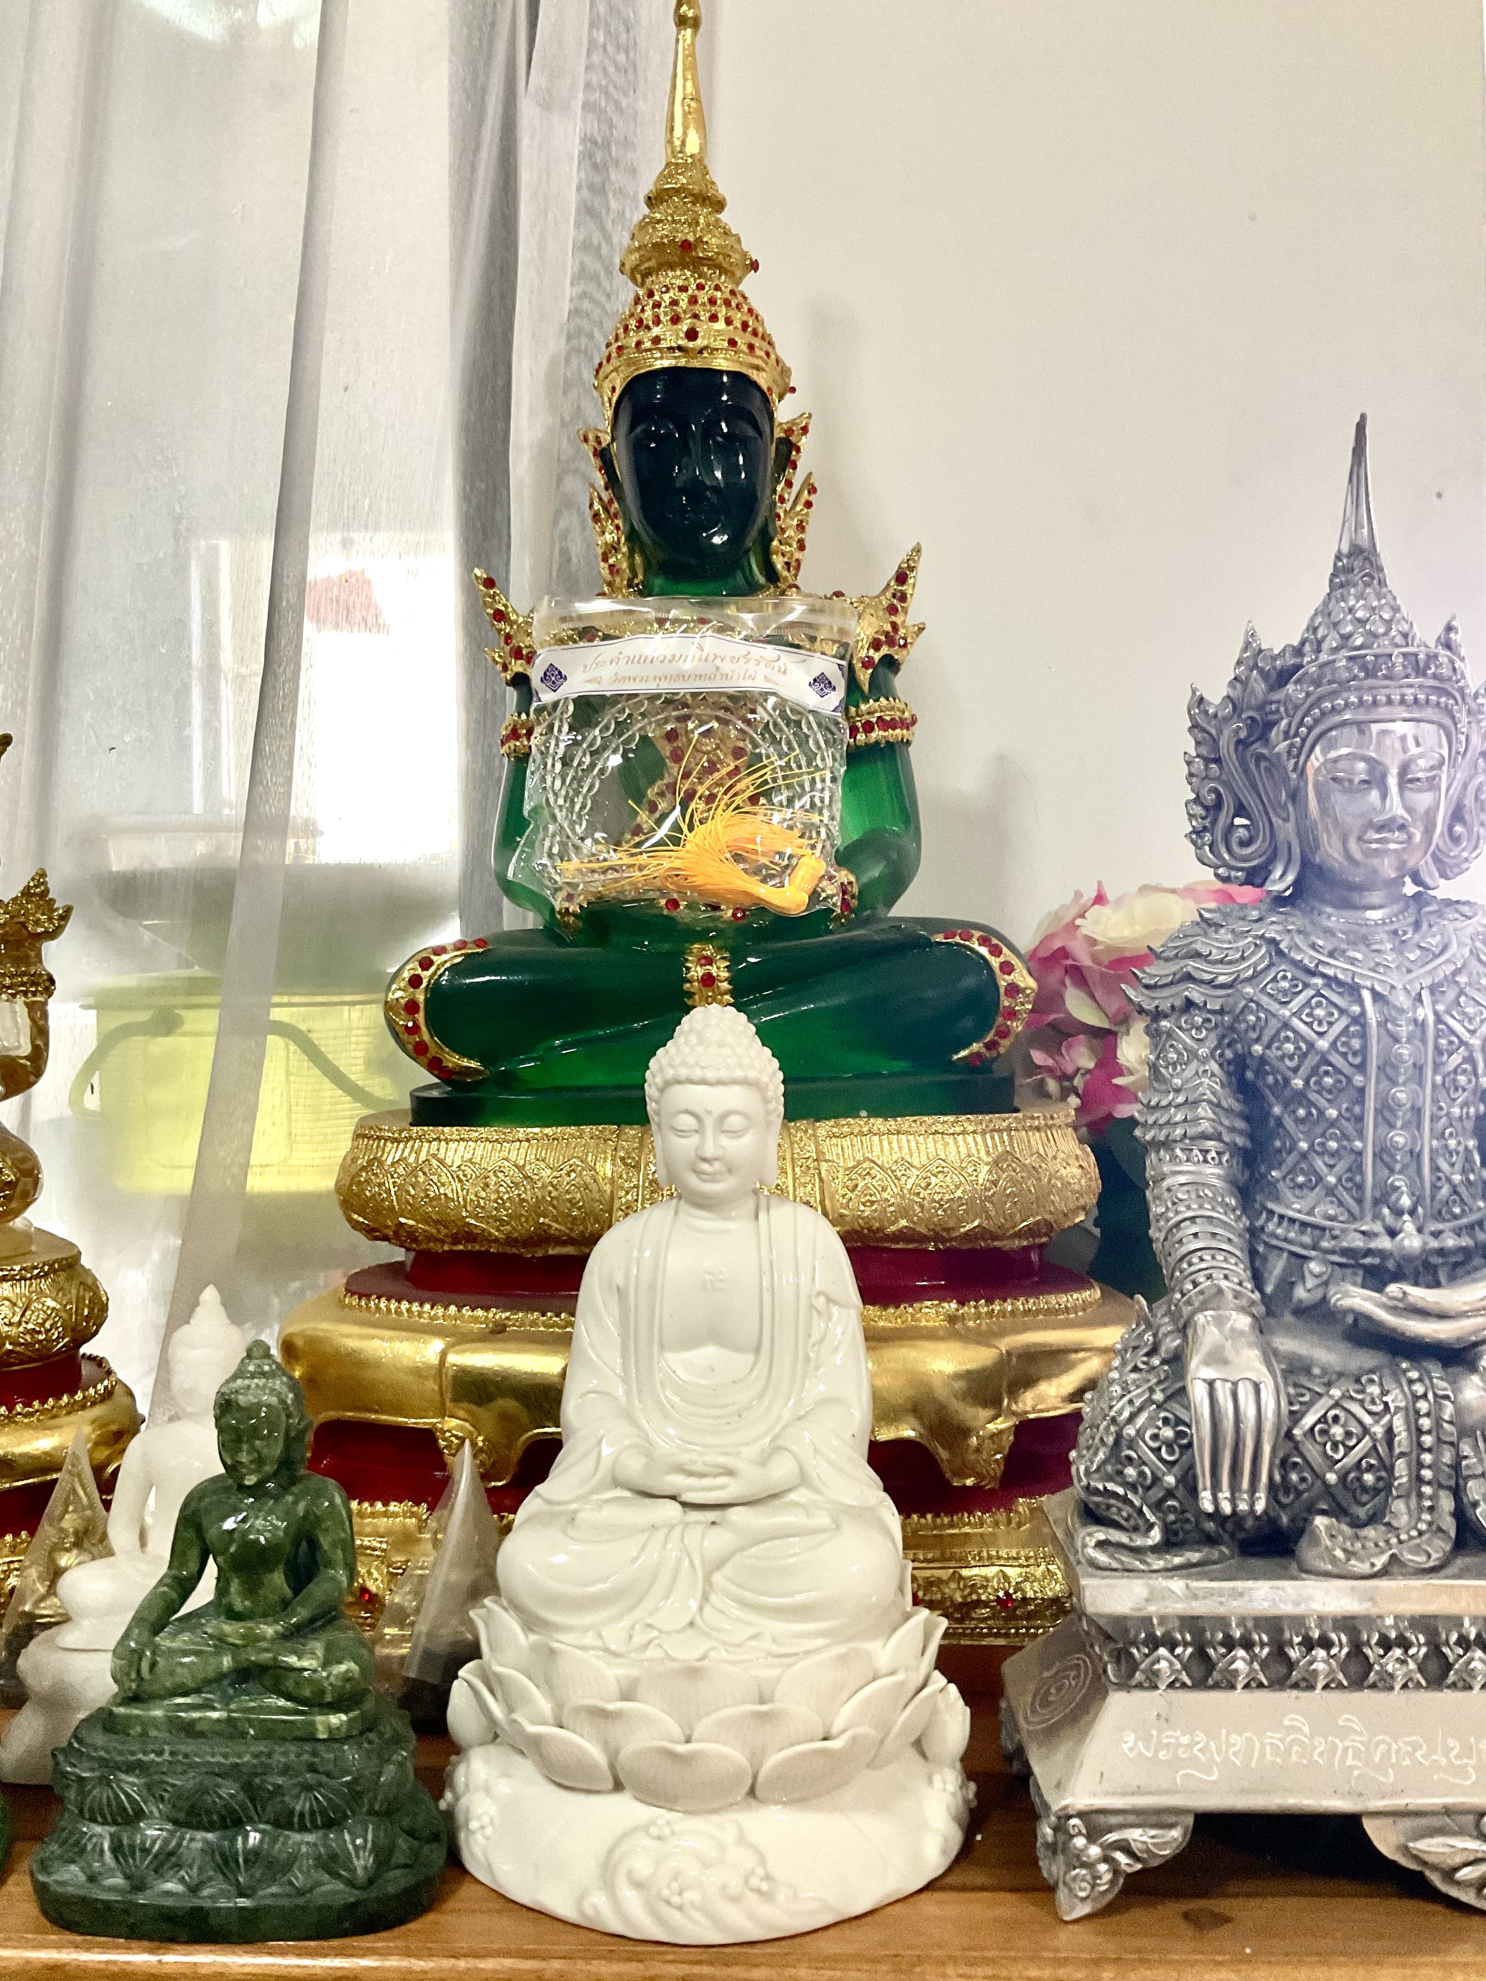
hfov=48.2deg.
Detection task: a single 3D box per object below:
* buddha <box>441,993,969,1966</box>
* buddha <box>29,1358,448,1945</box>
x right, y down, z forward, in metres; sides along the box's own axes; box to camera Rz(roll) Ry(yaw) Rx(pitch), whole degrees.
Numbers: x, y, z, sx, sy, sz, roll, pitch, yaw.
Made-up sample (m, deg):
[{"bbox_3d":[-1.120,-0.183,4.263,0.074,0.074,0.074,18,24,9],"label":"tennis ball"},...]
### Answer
[{"bbox_3d":[-0.009,0.114,0.465,0.150,0.219,0.145,0,2,5],"label":"buddha"},{"bbox_3d":[-0.127,0.159,0.429,0.104,0.133,0.068,0,2,3],"label":"buddha"}]

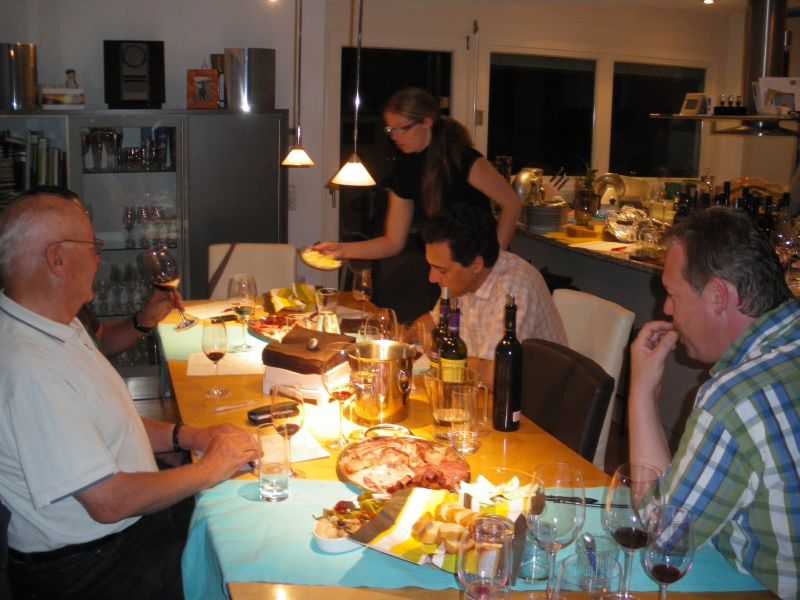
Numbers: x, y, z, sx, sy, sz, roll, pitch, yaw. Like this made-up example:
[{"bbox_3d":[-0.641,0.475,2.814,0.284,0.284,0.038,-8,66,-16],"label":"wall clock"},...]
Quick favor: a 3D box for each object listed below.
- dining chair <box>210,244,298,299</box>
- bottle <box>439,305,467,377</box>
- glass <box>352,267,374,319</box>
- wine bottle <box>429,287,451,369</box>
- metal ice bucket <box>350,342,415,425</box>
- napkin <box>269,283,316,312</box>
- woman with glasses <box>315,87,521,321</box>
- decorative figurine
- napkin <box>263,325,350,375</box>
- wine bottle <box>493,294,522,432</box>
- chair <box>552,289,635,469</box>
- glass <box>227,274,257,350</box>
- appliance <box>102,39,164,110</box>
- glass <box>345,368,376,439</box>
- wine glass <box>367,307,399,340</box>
[{"bbox_3d":[-0.694,0.213,4.002,0.440,0.910,0.550,-1,13,-12],"label":"dining chair"},{"bbox_3d":[0.150,0.158,2.291,0.073,0.292,0.073,1,12,0],"label":"bottle"},{"bbox_3d":[-0.145,-0.031,3.335,0.080,0.203,0.080,1,12,0],"label":"glass"},{"bbox_3d":[0.132,0.129,2.493,0.076,0.310,0.076,2,12,3],"label":"wine bottle"},{"bbox_3d":[-0.051,0.221,2.225,0.180,0.188,0.180,1,12,0],"label":"metal ice bucket"},{"bbox_3d":[-0.451,-0.006,3.471,0.200,0.085,0.190,1,12,0],"label":"napkin"},{"bbox_3d":[0.050,-0.022,3.402,0.600,1.660,0.600,-10,16,-41],"label":"woman with glasses"},{"bbox_3d":[-1.724,-1.162,4.366,0.070,0.108,0.065,-3,12,-19],"label":"decorative figurine"},{"bbox_3d":[-0.281,0.154,2.531,0.225,0.055,0.225,8,13,29],"label":"napkin"},{"bbox_3d":[0.280,0.167,2.147,0.074,0.340,0.074,1,12,0],"label":"wine bottle"},{"bbox_3d":[0.413,0.480,2.926,0.580,0.940,0.460,-3,12,-21],"label":"chair"},{"bbox_3d":[-0.559,0.046,2.967,0.104,0.254,0.104,-1,12,-11],"label":"glass"},{"bbox_3d":[-1.442,-1.216,4.517,0.320,0.355,0.170,-3,12,-19],"label":"appliance"},{"bbox_3d":[-0.102,0.262,2.135,0.082,0.184,0.082,1,12,-3],"label":"glass"},{"bbox_3d":[-0.053,0.149,2.436,0.090,0.239,0.090,1,12,0],"label":"wine glass"}]

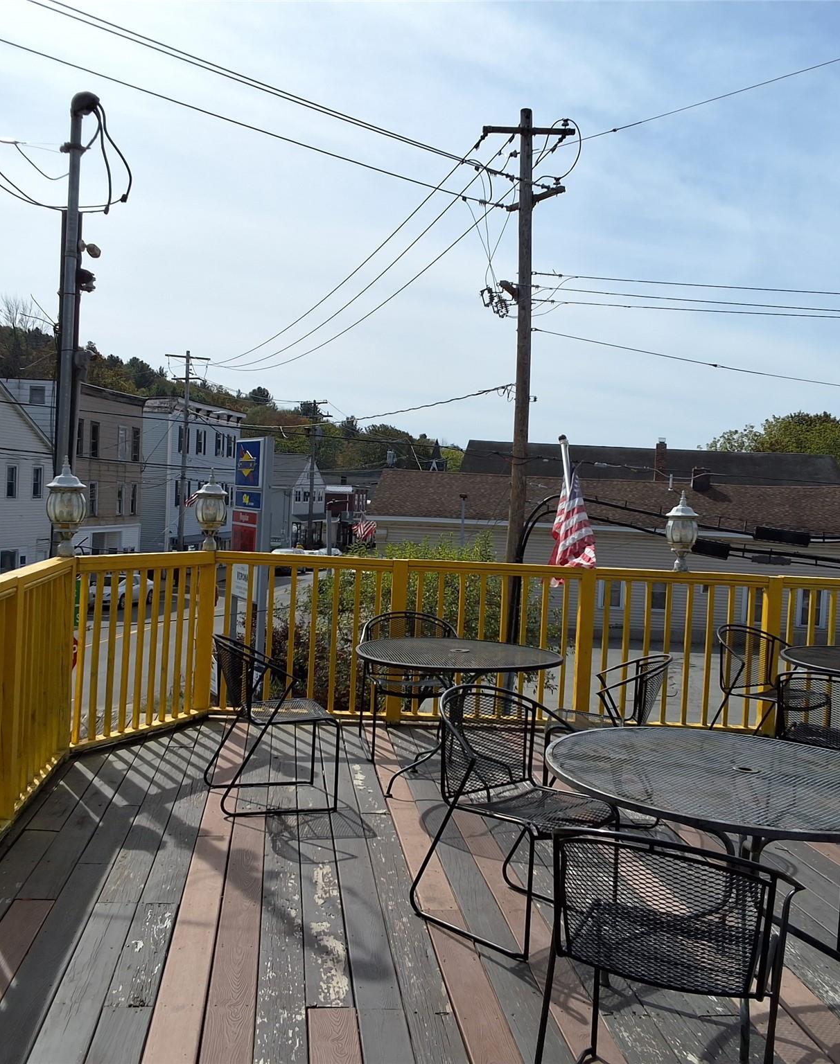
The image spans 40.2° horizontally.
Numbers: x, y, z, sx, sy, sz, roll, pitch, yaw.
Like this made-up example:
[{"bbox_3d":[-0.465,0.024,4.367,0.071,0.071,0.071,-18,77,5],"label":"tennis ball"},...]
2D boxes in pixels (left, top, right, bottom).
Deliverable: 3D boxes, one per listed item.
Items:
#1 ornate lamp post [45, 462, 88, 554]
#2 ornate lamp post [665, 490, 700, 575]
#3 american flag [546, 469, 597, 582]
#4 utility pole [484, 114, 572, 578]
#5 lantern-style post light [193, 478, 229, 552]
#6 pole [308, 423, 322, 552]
[{"bbox_3d":[-1.947,-0.141,6.330,0.213,0.545,0.213,3,2,0],"label":"ornate lamp post"},{"bbox_3d":[1.735,-0.004,7.580,0.213,0.545,0.213,3,2,0],"label":"ornate lamp post"},{"bbox_3d":[1.042,-0.034,7.900,0.360,0.850,0.360,3,2,0],"label":"american flag"},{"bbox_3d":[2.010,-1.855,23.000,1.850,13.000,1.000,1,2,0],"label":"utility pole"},{"bbox_3d":[-1.345,-0.144,7.452,0.212,0.535,0.212,3,2,0],"label":"lantern-style post light"},{"bbox_3d":[-7.157,-2.973,76.000,1.000,10.800,0.700,3,2,0],"label":"pole"}]

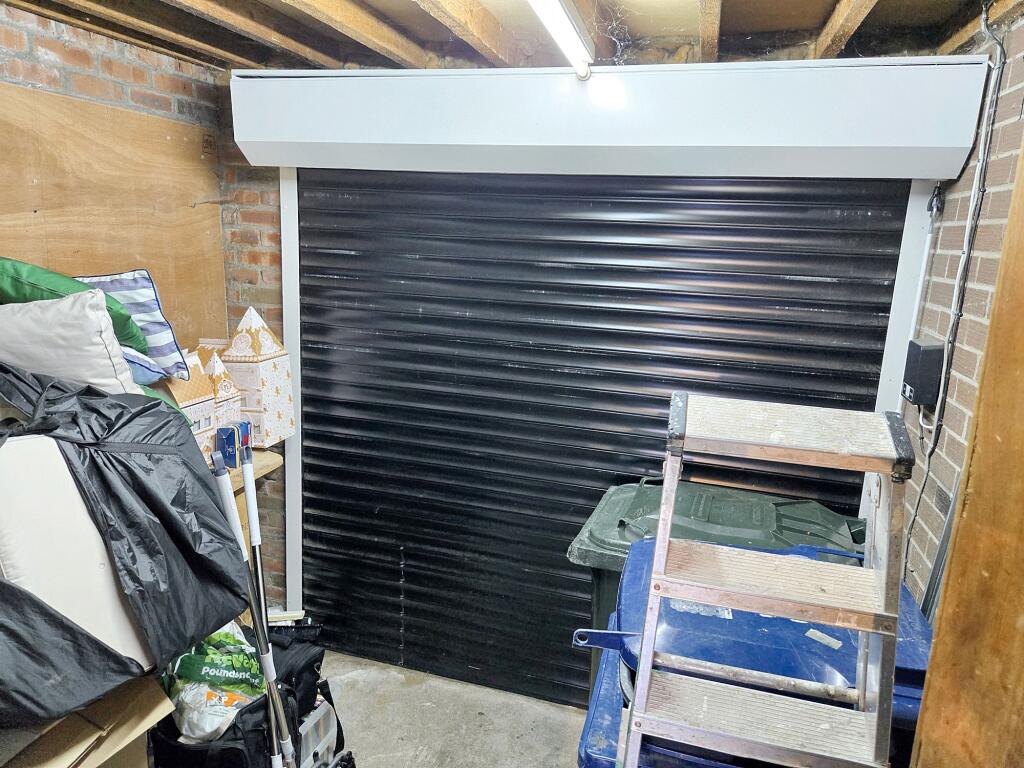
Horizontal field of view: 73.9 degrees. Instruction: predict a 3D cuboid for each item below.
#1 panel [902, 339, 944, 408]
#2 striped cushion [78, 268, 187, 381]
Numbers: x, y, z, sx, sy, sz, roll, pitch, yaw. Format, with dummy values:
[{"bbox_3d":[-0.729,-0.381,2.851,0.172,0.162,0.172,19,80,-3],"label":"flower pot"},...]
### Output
[{"bbox_3d":[1.193,-0.030,1.980,0.058,0.163,0.125,6,12,15],"label":"panel"},{"bbox_3d":[-1.287,-0.190,2.245,0.120,0.430,0.430,-26,-1,20],"label":"striped cushion"}]

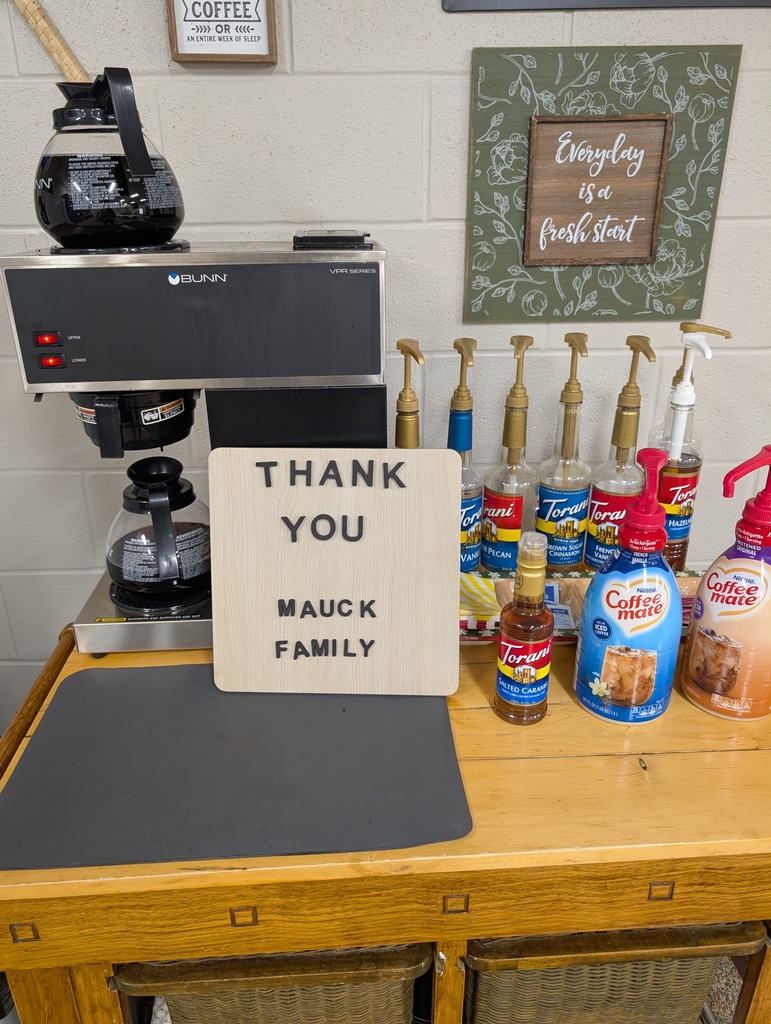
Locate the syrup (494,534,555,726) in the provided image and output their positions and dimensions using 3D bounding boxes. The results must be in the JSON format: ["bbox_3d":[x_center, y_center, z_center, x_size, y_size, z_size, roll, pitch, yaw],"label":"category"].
[{"bbox_3d":[0.159,0.128,0.798,0.061,0.228,0.061,1,22,3],"label":"syrup"}]

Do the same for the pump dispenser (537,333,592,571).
[{"bbox_3d":[0.270,-0.059,1.038,0.077,0.392,0.092,-1,22,-1],"label":"pump dispenser"}]

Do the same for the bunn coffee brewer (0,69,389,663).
[{"bbox_3d":[-0.209,-0.175,0.939,0.413,0.689,0.245,-1,22,-2],"label":"bunn coffee brewer"}]

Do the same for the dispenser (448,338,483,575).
[{"bbox_3d":[0.109,-0.054,1.034,0.077,0.387,0.092,-2,22,-4],"label":"dispenser"}]

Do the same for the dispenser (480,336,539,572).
[{"bbox_3d":[0.180,-0.049,1.015,0.077,0.391,0.092,4,23,12],"label":"dispenser"}]

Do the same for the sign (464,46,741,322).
[{"bbox_3d":[0.322,-0.493,1.100,0.388,0.385,0.034,-1,22,0],"label":"sign"}]

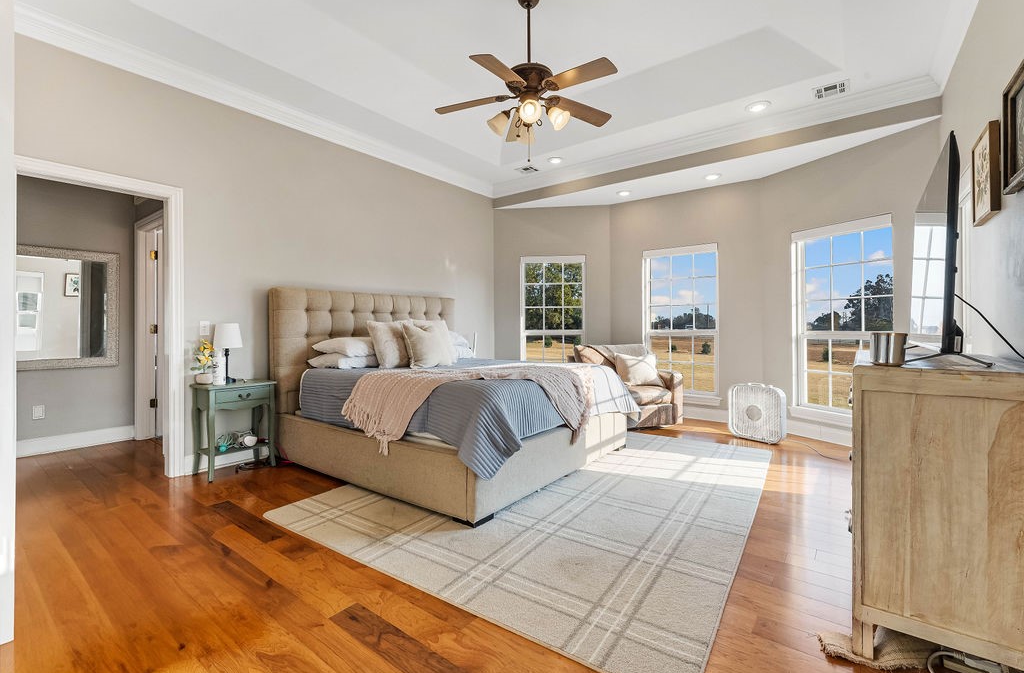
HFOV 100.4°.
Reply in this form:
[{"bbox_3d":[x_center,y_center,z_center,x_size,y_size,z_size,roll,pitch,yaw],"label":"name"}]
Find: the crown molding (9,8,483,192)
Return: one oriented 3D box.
[{"bbox_3d":[-1.593,-1.935,4.167,0.110,0.130,4.369,1,1,40],"label":"crown molding"}]

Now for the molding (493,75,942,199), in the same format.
[{"bbox_3d":[1.523,-1.956,4.557,4.400,0.136,0.110,0,1,36],"label":"molding"}]

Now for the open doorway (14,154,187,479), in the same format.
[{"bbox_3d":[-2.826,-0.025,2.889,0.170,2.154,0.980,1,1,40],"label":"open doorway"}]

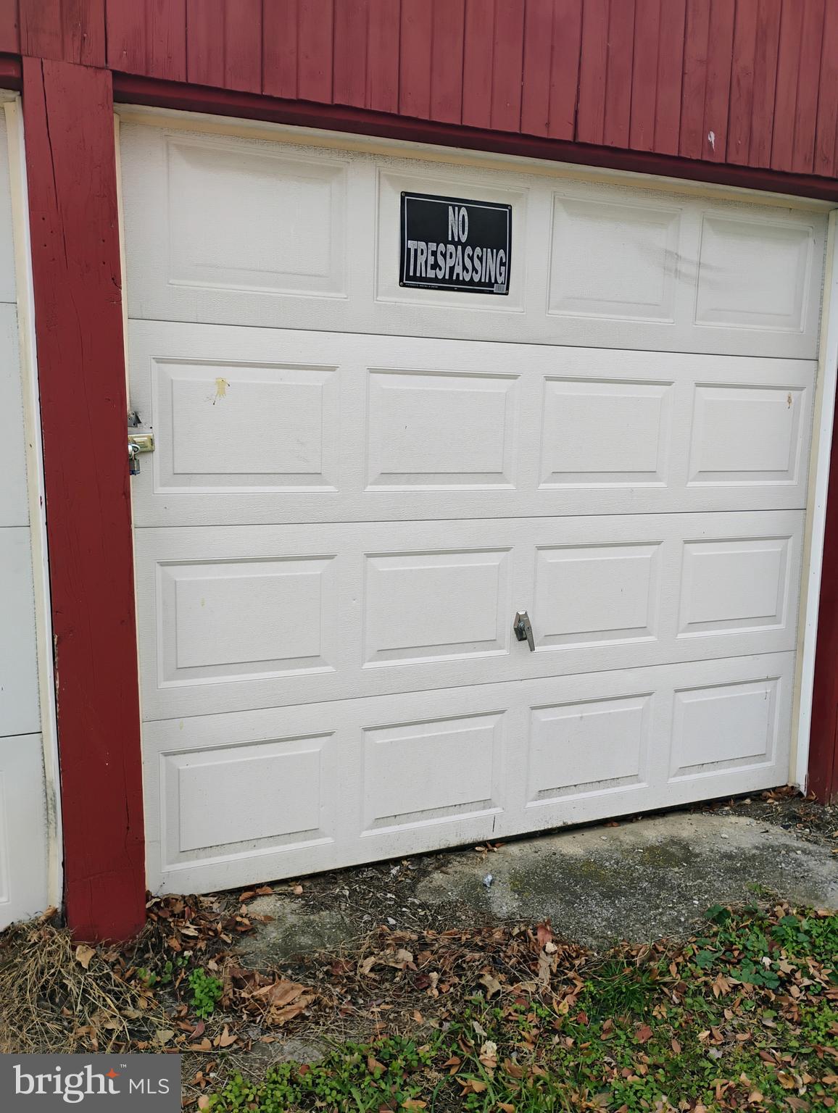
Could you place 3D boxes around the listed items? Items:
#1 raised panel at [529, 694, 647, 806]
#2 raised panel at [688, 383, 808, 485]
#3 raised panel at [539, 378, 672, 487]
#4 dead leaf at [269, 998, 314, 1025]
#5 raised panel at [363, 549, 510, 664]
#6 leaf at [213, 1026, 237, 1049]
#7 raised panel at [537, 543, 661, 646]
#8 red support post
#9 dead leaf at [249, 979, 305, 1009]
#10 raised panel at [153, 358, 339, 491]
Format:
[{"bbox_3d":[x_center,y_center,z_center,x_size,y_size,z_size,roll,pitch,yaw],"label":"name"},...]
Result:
[{"bbox_3d":[0.589,0.654,3.085,0.501,0.339,0.025,-2,9,-24],"label":"raised panel"},{"bbox_3d":[1.151,-0.420,3.162,0.507,0.350,0.025,-2,9,-24],"label":"raised panel"},{"bbox_3d":[0.615,-0.395,2.921,0.493,0.341,0.020,-3,10,-24],"label":"raised panel"},{"bbox_3d":[-0.300,1.067,2.113,0.065,0.030,0.115,10,12,44],"label":"dead leaf"},{"bbox_3d":[0.066,0.153,2.766,0.490,0.337,0.020,-3,10,-24],"label":"raised panel"},{"bbox_3d":[-0.437,1.084,2.033,0.055,0.022,0.055,-1,9,-12],"label":"leaf"},{"bbox_3d":[0.603,0.130,3.004,0.490,0.337,0.020,-3,10,-24],"label":"raised panel"},{"bbox_3d":[-0.831,-0.053,2.271,0.195,2.150,0.190,-3,10,-24],"label":"red support post"},{"bbox_3d":[-0.343,1.058,2.178,0.130,0.035,0.080,0,9,-9],"label":"dead leaf"},{"bbox_3d":[-0.458,-0.348,2.446,0.493,0.341,0.020,-3,10,-24],"label":"raised panel"}]

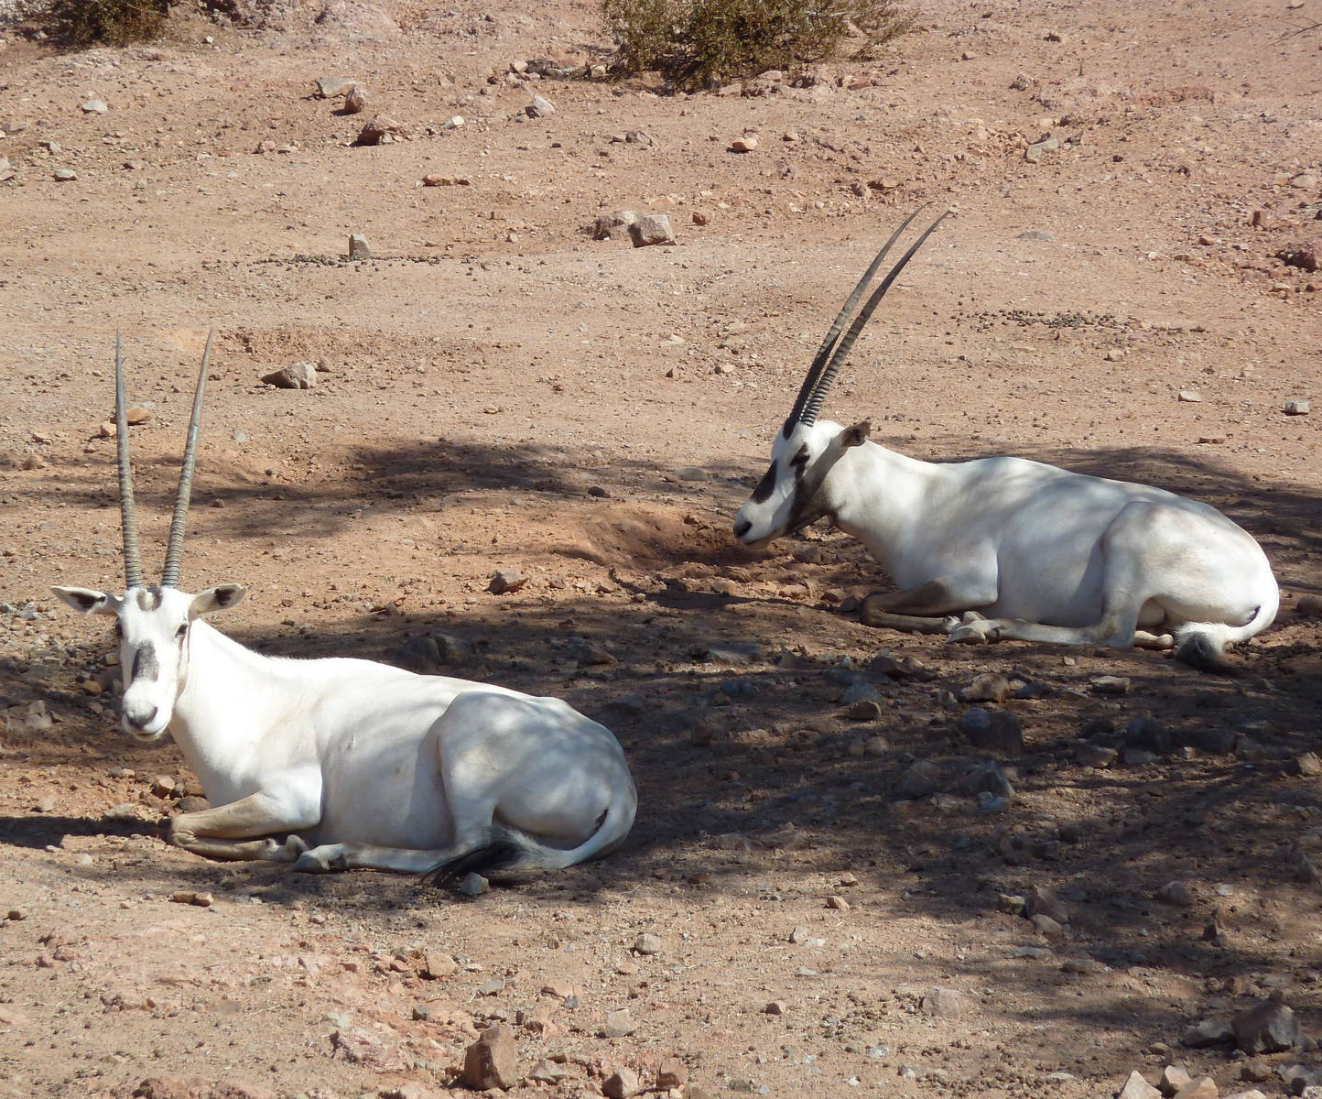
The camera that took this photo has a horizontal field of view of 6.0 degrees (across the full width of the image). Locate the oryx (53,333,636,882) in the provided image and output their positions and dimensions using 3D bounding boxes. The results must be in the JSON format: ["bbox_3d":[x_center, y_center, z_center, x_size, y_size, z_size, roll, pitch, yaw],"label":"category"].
[{"bbox_3d":[-0.698,0.099,27.900,1.270,1.100,0.550,2,11,13],"label":"oryx"}]

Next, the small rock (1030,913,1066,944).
[{"bbox_3d":[0.872,0.852,28.608,0.080,0.062,0.070,0,12,0],"label":"small rock"}]

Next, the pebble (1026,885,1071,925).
[{"bbox_3d":[0.877,0.806,28.780,0.099,0.075,0.080,0,12,0],"label":"pebble"}]

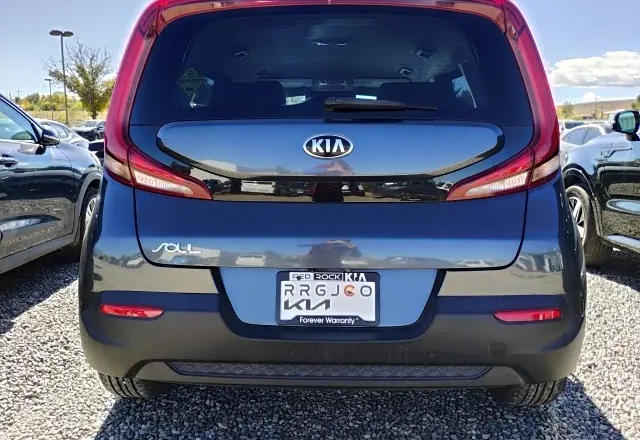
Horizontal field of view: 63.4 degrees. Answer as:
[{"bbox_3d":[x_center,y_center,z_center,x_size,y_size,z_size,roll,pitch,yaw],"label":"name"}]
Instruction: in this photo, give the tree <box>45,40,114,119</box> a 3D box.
[{"bbox_3d":[-21.835,-12.980,48.000,6.800,7.300,6.400,0,10,2],"label":"tree"}]

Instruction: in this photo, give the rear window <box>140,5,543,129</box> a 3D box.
[{"bbox_3d":[0.034,-0.497,1.639,1.270,0.410,0.220,0,10,2],"label":"rear window"}]

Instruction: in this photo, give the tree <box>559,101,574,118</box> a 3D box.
[{"bbox_3d":[59.518,-26.560,125.000,4.000,4.500,3.900,0,10,2],"label":"tree"}]

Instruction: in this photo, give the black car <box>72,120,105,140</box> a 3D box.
[{"bbox_3d":[-18.213,-7.220,42.000,1.850,1.600,4.500,0,10,2],"label":"black car"}]

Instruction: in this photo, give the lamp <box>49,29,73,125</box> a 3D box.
[{"bbox_3d":[-20.728,-11.581,42.000,1.900,7.800,0.600,0,10,2],"label":"lamp"}]

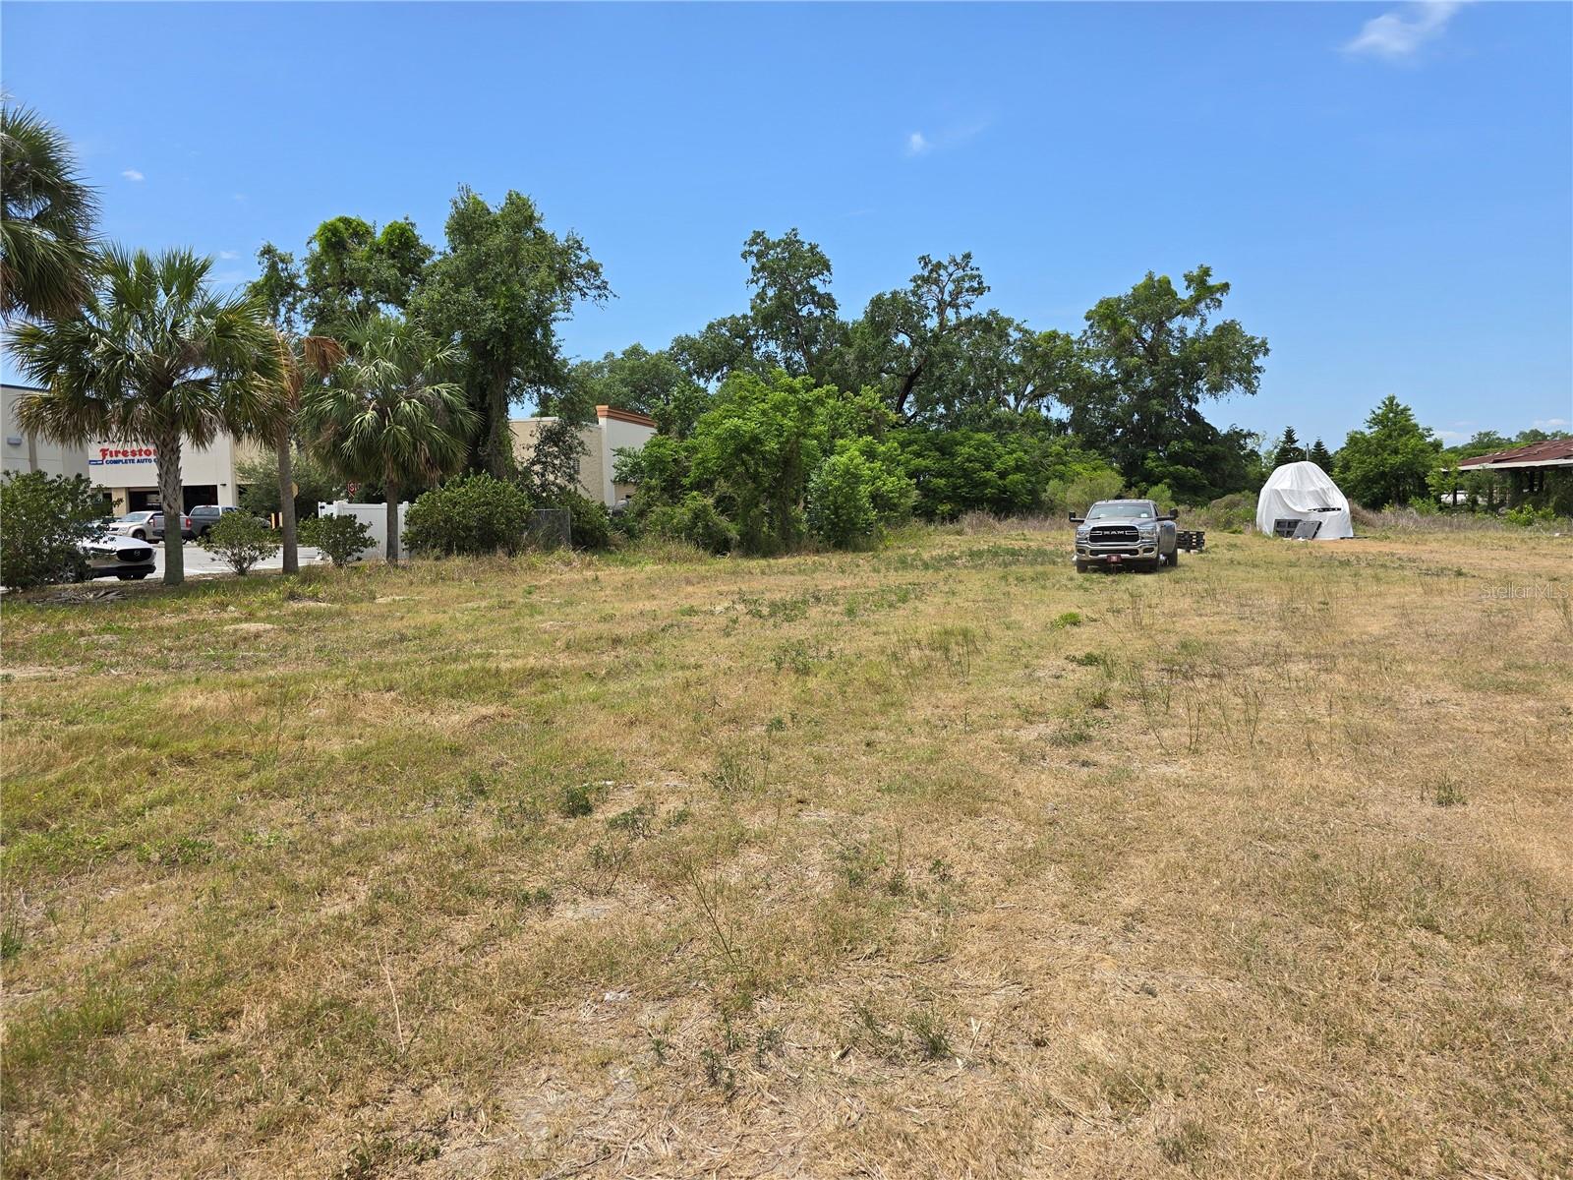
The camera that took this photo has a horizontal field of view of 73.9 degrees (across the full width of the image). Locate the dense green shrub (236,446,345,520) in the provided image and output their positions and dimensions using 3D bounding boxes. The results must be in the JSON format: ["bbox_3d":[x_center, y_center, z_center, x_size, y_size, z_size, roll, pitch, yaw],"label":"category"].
[{"bbox_3d":[-27.517,-5.524,58.000,5.300,4.840,4.800,-2,5,-25],"label":"dense green shrub"}]

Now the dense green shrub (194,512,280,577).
[{"bbox_3d":[-13.650,-1.154,26.000,1.800,1.570,1.750,-3,5,-28],"label":"dense green shrub"}]

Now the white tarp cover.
[{"bbox_3d":[26.266,-4.534,53.000,4.400,3.960,4.200,2,5,26],"label":"white tarp cover"}]

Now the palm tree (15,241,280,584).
[{"bbox_3d":[-13.751,-3.773,22.600,5.100,7.310,4.900,-3,5,-31],"label":"palm tree"}]

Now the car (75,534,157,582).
[{"bbox_3d":[-17.350,-0.950,24.950,4.600,1.480,1.820,1,4,14],"label":"car"}]

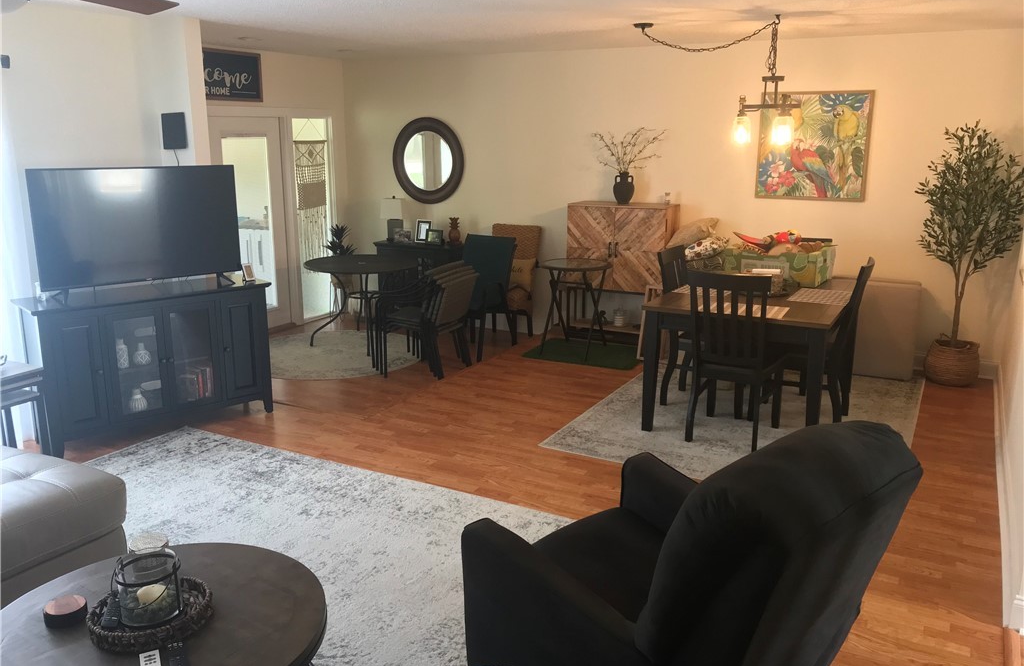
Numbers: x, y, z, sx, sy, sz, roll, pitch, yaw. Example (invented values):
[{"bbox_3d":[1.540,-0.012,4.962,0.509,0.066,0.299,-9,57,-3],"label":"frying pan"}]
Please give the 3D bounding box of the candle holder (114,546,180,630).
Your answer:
[{"bbox_3d":[-0.995,0.698,2.273,0.157,0.147,0.157,0,14,0],"label":"candle holder"}]

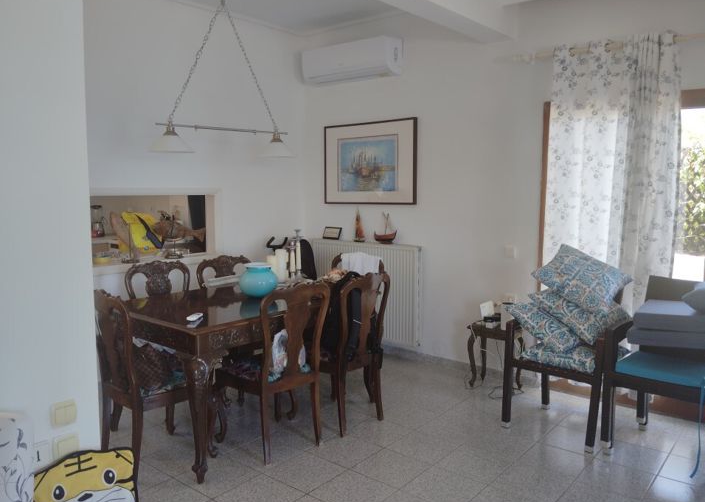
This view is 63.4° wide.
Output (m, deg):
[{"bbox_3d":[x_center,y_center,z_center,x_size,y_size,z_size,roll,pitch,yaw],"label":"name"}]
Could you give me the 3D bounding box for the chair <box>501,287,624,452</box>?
[{"bbox_3d":[1.378,0.694,3.652,0.590,0.890,0.580,6,9,44],"label":"chair"}]

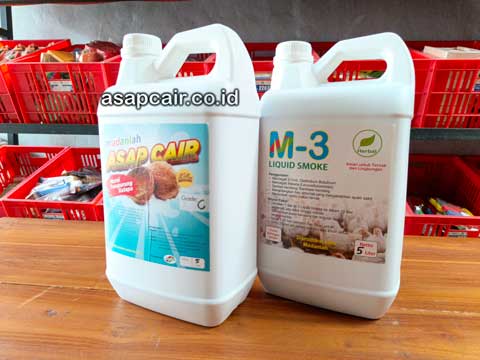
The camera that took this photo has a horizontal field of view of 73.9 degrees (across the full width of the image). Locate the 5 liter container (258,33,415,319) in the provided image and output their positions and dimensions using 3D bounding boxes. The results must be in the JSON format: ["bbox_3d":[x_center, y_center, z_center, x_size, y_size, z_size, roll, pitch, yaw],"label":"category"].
[{"bbox_3d":[0.121,-0.012,0.418,0.176,0.323,0.122,5,10,28],"label":"5 liter container"}]

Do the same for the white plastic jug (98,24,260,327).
[{"bbox_3d":[-0.070,-0.011,0.397,0.172,0.327,0.128,4,9,21],"label":"white plastic jug"}]

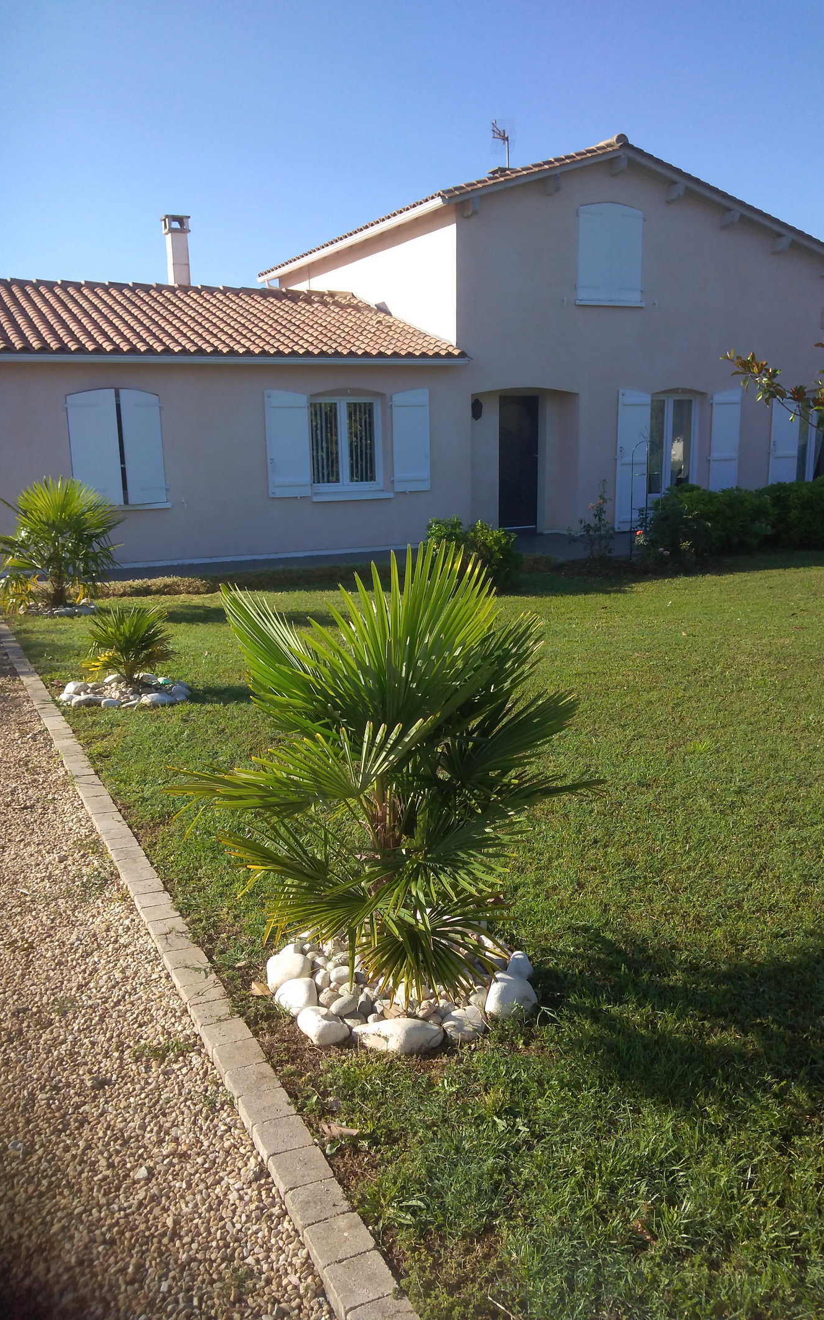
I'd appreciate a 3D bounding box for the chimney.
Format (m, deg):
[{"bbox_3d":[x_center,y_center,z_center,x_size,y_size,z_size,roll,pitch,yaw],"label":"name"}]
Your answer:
[{"bbox_3d":[-3.975,-6.763,16.793,0.399,1.292,0.399,-7,15,-24],"label":"chimney"}]

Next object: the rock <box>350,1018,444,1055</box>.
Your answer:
[{"bbox_3d":[-0.043,1.165,3.073,0.281,0.104,0.137,-1,14,0],"label":"rock"}]

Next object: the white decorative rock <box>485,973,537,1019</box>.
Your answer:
[{"bbox_3d":[0.286,0.972,2.866,0.150,0.125,0.145,-8,15,-29],"label":"white decorative rock"}]

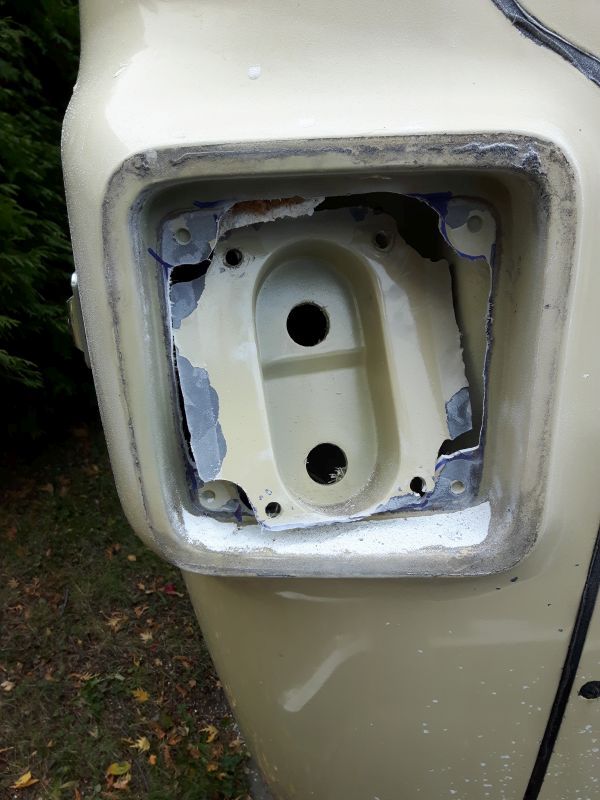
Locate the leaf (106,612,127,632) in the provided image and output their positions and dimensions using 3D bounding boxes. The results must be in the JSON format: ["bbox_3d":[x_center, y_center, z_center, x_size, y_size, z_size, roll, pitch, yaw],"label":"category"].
[{"bbox_3d":[-0.480,0.585,1.880,0.051,0.015,0.074,-6,21,-16],"label":"leaf"}]

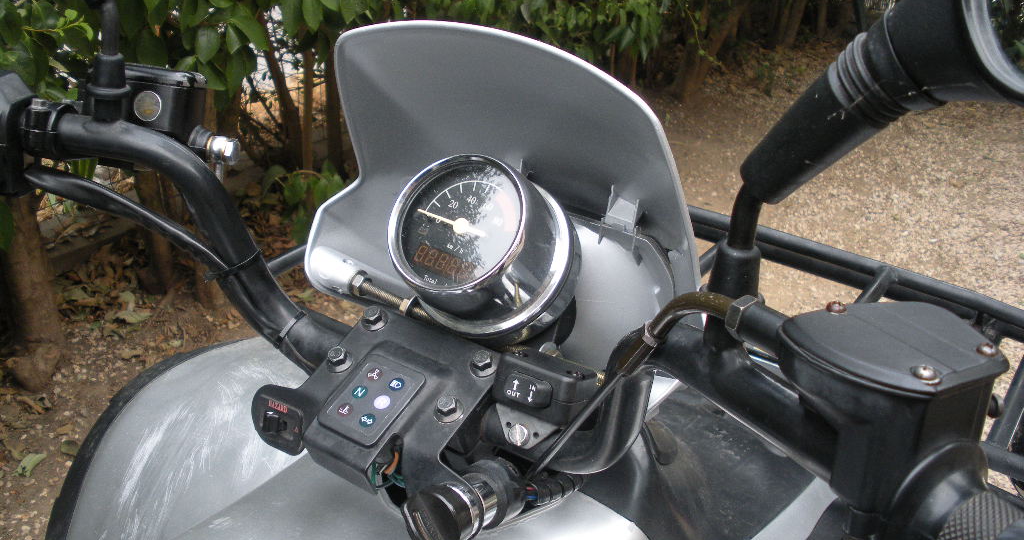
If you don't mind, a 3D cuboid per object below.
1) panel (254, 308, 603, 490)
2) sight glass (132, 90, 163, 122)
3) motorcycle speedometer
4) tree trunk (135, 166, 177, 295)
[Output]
[{"bbox_3d":[-0.056,0.075,0.595,0.175,0.048,0.105,20,55,30],"label":"panel"},{"bbox_3d":[-0.197,-0.088,0.575,0.017,0.017,0.007,9,9,13],"label":"sight glass"},{"bbox_3d":[-0.017,-0.011,0.628,0.102,0.102,0.078,20,-12,30],"label":"motorcycle speedometer"},{"bbox_3d":[-0.817,-0.111,2.424,0.068,0.360,0.068,-6,29,-18],"label":"tree trunk"}]

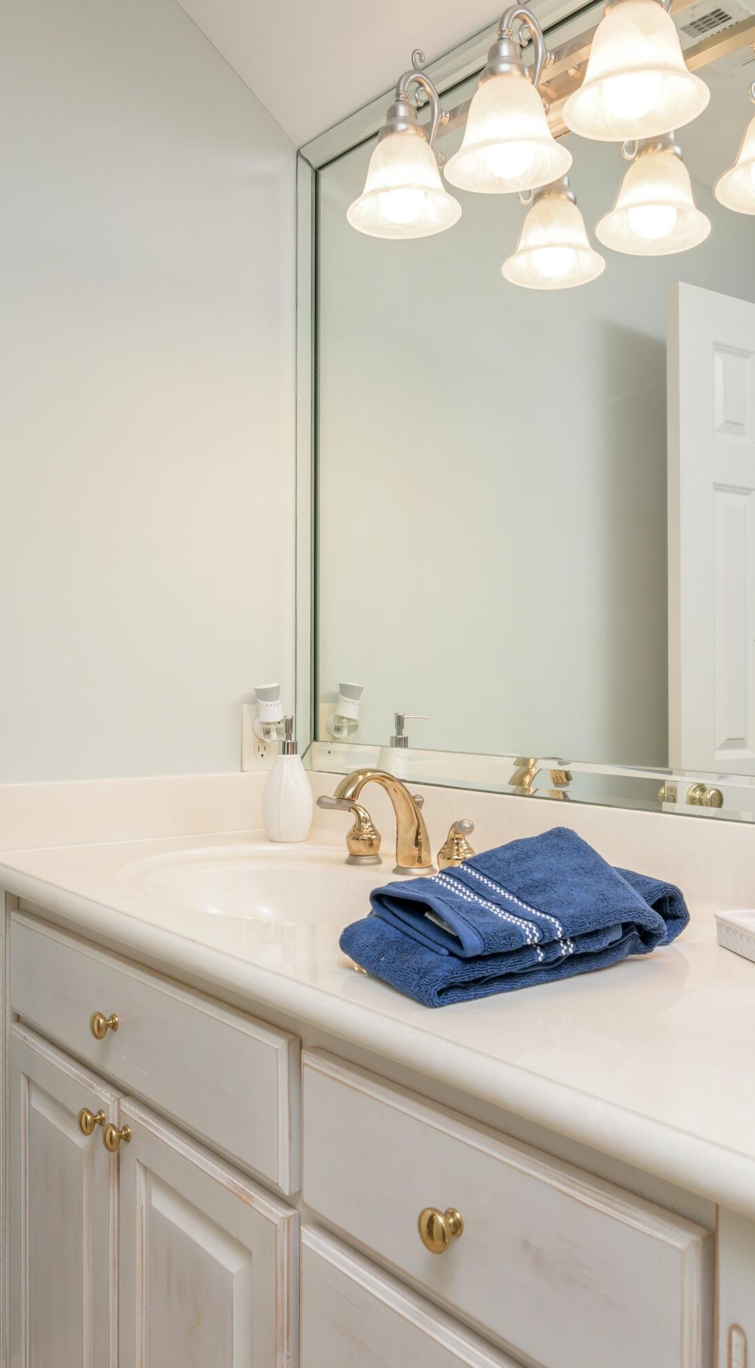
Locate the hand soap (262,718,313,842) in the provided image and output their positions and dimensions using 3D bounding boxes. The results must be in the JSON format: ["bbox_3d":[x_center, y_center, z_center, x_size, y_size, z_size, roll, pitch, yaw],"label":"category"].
[{"bbox_3d":[-0.143,0.149,1.642,0.081,0.198,0.088,0,0,0],"label":"hand soap"}]

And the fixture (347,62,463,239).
[{"bbox_3d":[0.041,-0.728,1.364,0.165,0.208,0.152,0,0,0],"label":"fixture"}]

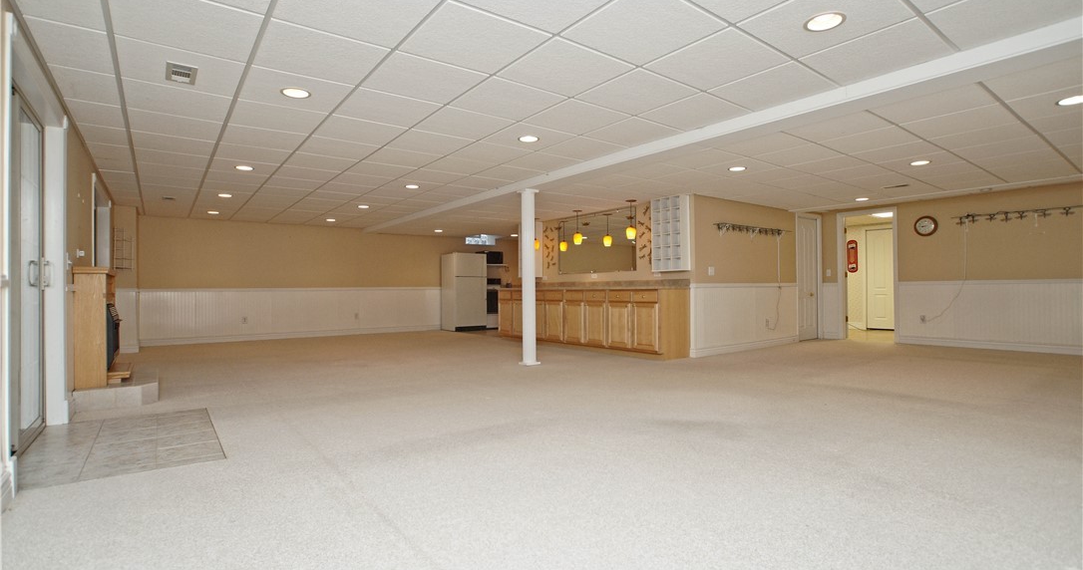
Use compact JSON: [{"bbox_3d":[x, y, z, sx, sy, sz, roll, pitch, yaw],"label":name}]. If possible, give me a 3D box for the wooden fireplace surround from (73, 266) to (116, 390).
[{"bbox_3d":[-3.732,0.337,4.045,0.210,0.950,0.840,0,0,-37],"label":"wooden fireplace surround"}]

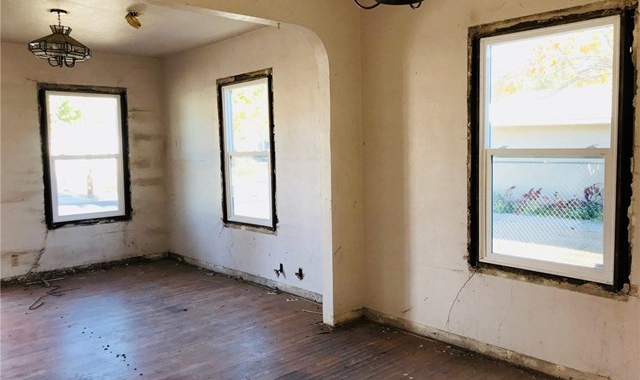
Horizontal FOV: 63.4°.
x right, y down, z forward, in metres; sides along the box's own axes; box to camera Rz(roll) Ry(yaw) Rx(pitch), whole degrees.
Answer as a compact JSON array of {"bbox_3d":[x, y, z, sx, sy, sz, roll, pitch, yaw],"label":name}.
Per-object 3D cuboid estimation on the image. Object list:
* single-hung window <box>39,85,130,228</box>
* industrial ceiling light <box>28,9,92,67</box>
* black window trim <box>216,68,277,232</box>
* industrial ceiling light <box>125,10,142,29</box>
[{"bbox_3d":[-2.873,-0.417,6.427,1.028,1.716,0.090,-5,6,-42],"label":"single-hung window"},{"bbox_3d":[-2.277,-1.321,4.546,0.550,0.490,0.550,-5,6,-42],"label":"industrial ceiling light"},{"bbox_3d":[-0.804,-0.401,5.652,0.100,1.672,1.028,-5,6,-42],"label":"black window trim"},{"bbox_3d":[-1.657,-1.506,4.601,0.150,0.150,0.150,-5,6,-42],"label":"industrial ceiling light"}]

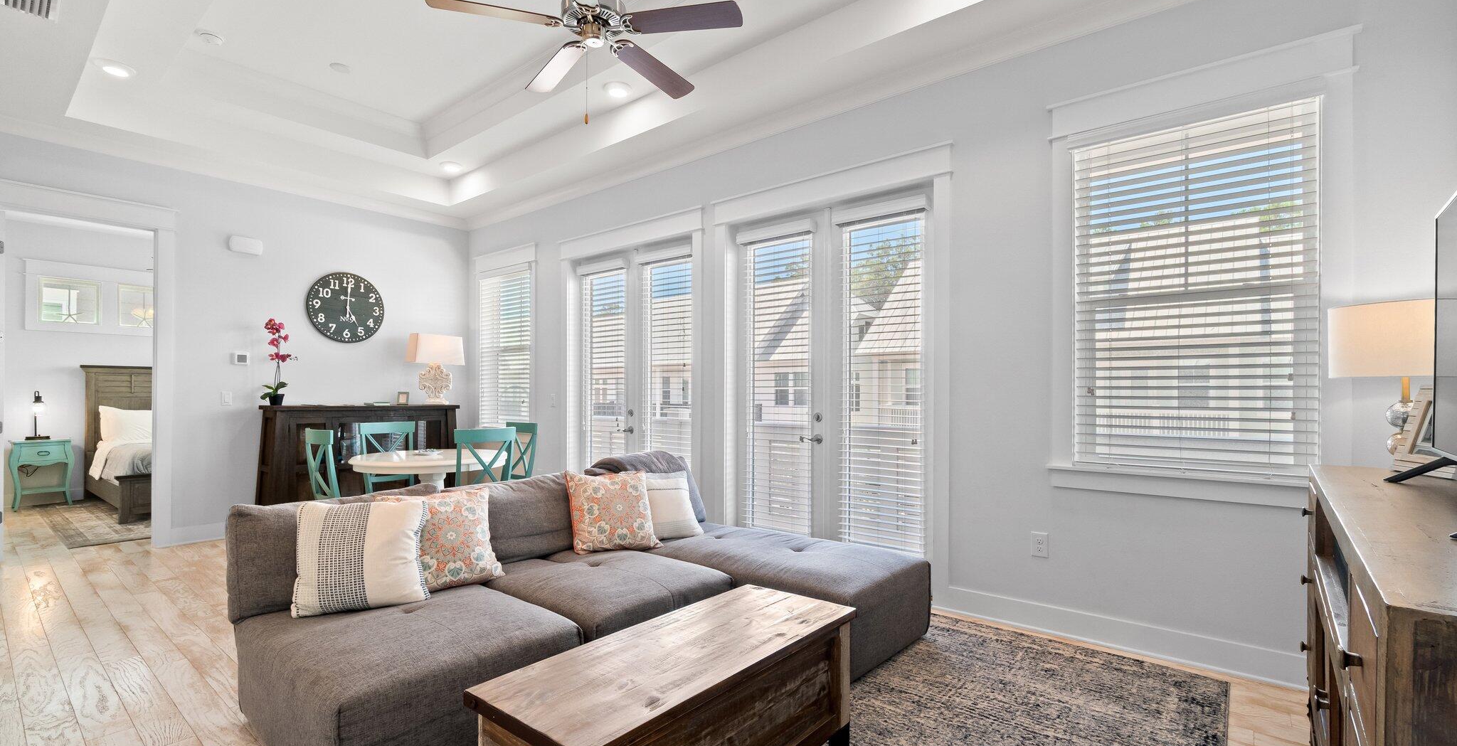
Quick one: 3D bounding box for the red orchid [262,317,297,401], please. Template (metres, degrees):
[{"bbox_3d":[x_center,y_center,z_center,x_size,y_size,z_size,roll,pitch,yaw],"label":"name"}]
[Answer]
[{"bbox_3d":[-3.862,-0.088,5.225,0.200,0.750,0.270,-1,-2,39],"label":"red orchid"}]

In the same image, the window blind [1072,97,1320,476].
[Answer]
[{"bbox_3d":[2.083,-0.341,2.764,0.890,1.600,0.060,-1,-2,39],"label":"window blind"}]

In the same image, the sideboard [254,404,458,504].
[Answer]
[{"bbox_3d":[-3.390,0.860,5.687,0.420,1.070,1.600,-1,-2,39],"label":"sideboard"}]

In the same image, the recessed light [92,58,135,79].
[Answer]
[{"bbox_3d":[-4.034,-1.997,3.979,0.195,0.030,0.195,-1,-2,39],"label":"recessed light"}]

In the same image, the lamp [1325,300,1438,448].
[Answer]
[{"bbox_3d":[2.355,0.059,2.115,0.390,0.600,0.390,-1,-2,39],"label":"lamp"}]

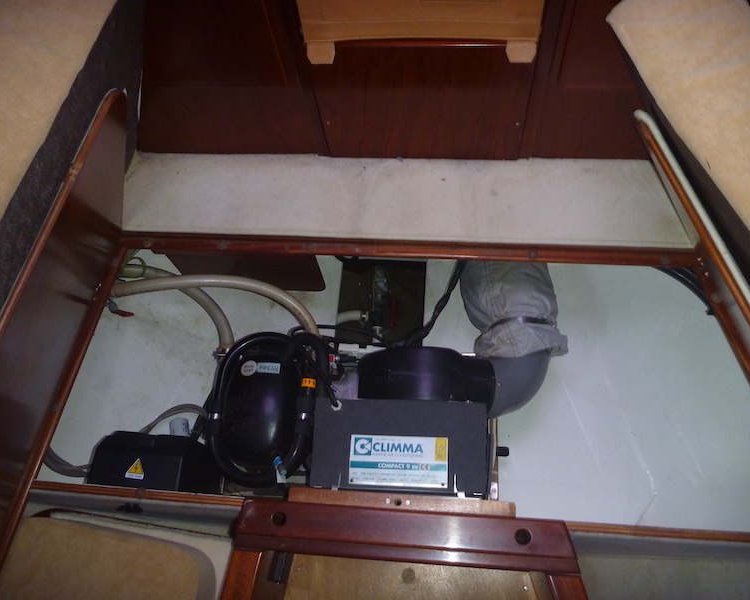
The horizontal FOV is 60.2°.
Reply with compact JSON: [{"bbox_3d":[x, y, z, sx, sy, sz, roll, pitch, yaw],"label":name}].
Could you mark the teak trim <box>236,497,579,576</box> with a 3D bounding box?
[{"bbox_3d":[0.041,0.354,0.964,0.495,0.030,0.080,2,64,6],"label":"teak trim"}]

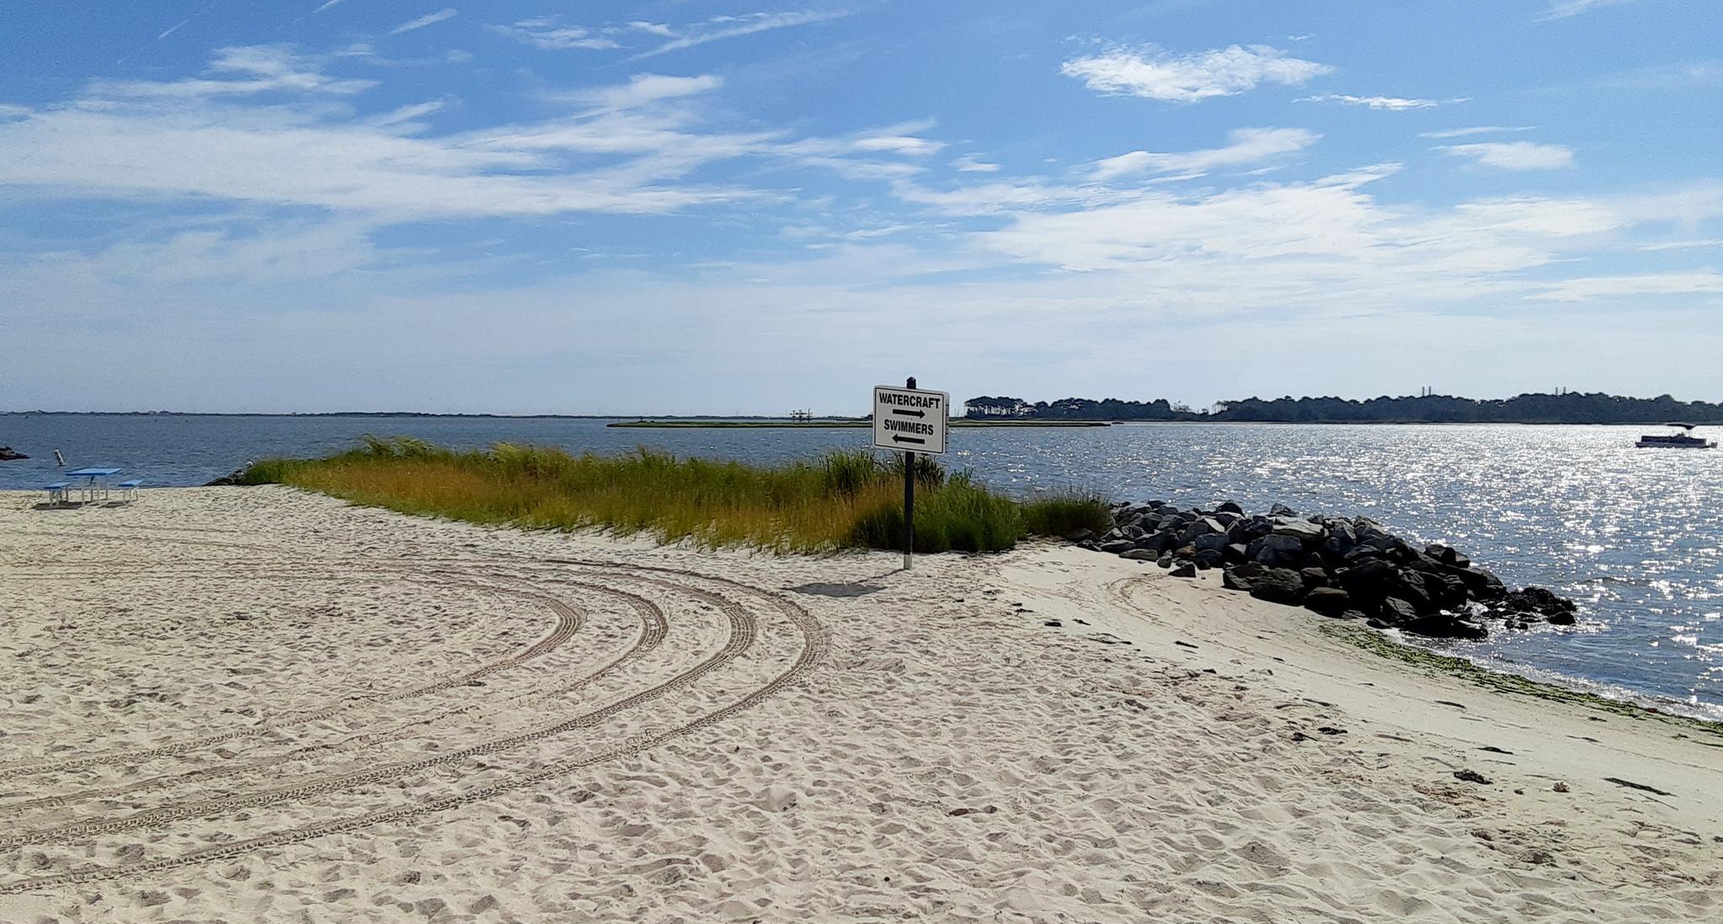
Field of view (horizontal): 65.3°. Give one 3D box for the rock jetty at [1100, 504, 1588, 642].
[{"bbox_3d":[6.150,1.343,18.300,6.500,1.500,4.700,1,2,7],"label":"rock jetty"}]

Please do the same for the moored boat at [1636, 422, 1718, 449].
[{"bbox_3d":[81.955,-2.623,135.000,7.000,2.600,2.500,1,2,29],"label":"moored boat"}]

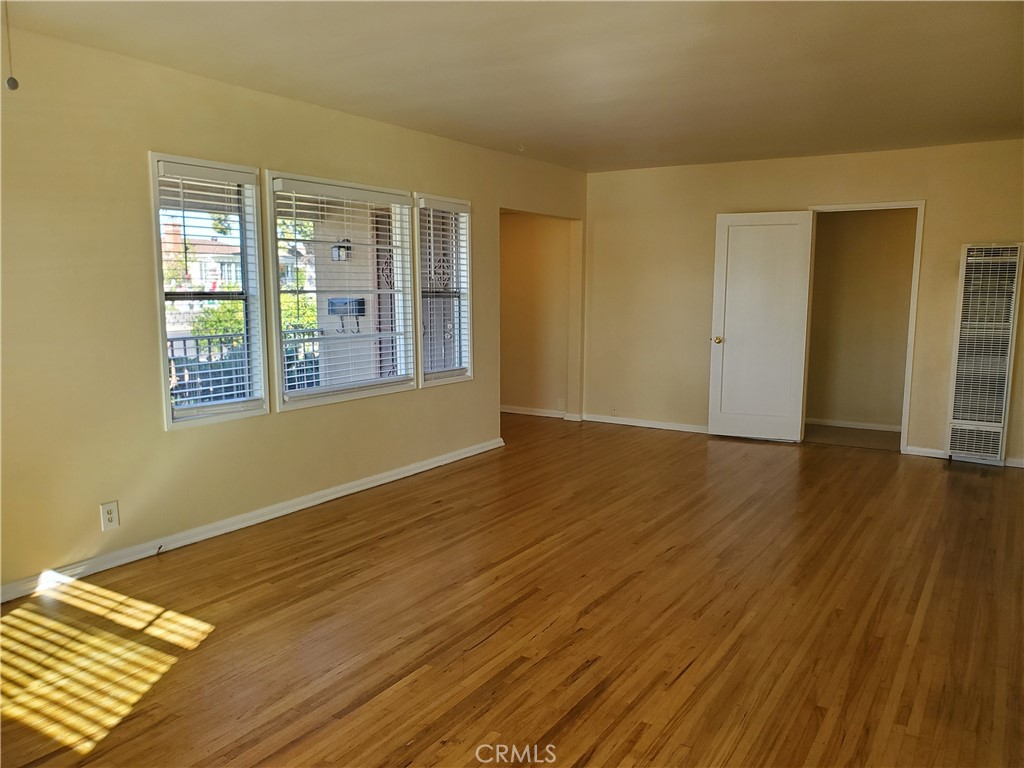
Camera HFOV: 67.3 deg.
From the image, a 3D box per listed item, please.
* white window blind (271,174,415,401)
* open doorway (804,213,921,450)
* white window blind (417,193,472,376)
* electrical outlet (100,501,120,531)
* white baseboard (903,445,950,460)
[{"bbox_3d":[-1.090,-0.594,5.039,0.110,1.382,1.241,5,9,34],"label":"white window blind"},{"bbox_3d":[2.922,-0.443,6.520,0.818,1.995,0.120,5,9,34],"label":"open doorway"},{"bbox_3d":[-0.519,-0.711,5.848,0.065,1.304,0.599,5,9,34],"label":"white window blind"},{"bbox_3d":[-1.983,0.647,3.792,0.008,0.133,0.087,5,9,34],"label":"electrical outlet"},{"bbox_3d":[3.401,0.554,6.303,0.327,0.075,0.018,5,9,34],"label":"white baseboard"}]

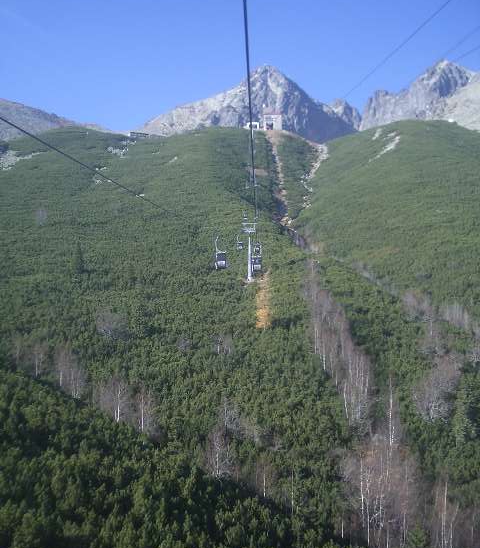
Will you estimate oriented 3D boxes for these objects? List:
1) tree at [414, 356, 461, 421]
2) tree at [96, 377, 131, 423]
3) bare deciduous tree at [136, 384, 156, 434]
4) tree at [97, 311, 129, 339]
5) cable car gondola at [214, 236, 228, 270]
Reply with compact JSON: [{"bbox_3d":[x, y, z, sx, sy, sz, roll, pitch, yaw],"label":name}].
[{"bbox_3d":[32.960,19.190,108.000,7.680,10.850,7.450,0,-3,0],"label":"tree"},{"bbox_3d":[-21.110,21.110,108.000,5.670,8.010,5.500,0,-3,0],"label":"tree"},{"bbox_3d":[-15.170,21.820,105.000,3.250,8.440,3.150,0,-3,0],"label":"bare deciduous tree"},{"bbox_3d":[-29.160,11.780,148.000,7.320,6.860,7.100,0,-3,0],"label":"tree"},{"bbox_3d":[-2.300,-2.570,81.000,1.590,4.260,1.800,0,-3,2],"label":"cable car gondola"}]

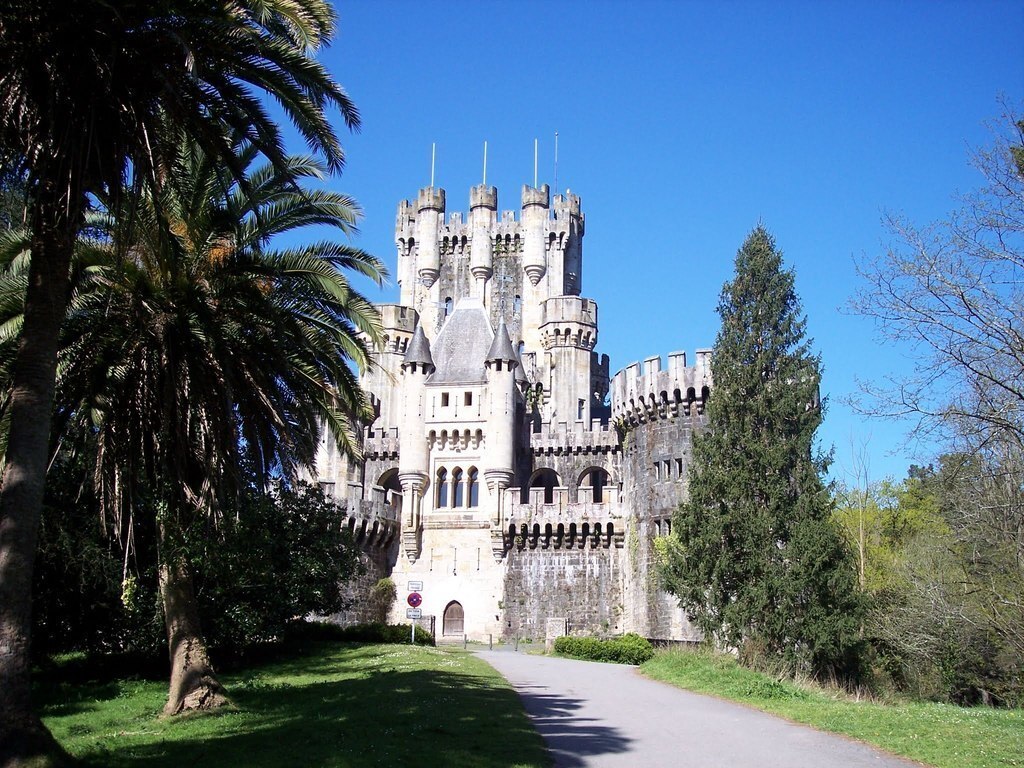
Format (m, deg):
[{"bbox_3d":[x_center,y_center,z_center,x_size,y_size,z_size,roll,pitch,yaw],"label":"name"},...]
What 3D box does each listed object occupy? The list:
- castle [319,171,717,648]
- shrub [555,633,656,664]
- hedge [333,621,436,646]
[{"bbox_3d":[1.800,0.378,80.486,31.000,34.000,29.000,-1,-11,6],"label":"castle"},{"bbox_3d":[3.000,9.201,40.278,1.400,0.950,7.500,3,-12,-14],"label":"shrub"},{"bbox_3d":[-5.550,10.356,47.899,4.300,1.000,1.400,-1,-11,3],"label":"hedge"}]

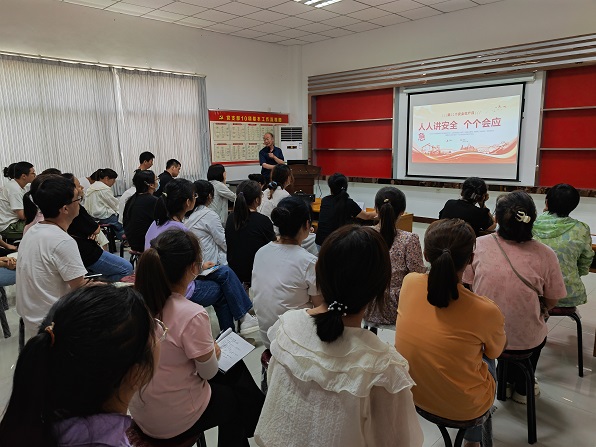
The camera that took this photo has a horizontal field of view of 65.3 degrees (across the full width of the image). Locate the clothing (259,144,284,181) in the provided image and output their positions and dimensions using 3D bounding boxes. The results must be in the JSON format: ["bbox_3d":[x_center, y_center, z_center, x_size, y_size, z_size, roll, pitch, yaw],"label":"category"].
[{"bbox_3d":[-0.472,-1.046,8.313,0.500,0.680,0.320,2,10,18],"label":"clothing"}]

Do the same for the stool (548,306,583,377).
[{"bbox_3d":[1.587,0.707,2.936,0.370,0.450,0.370,9,13,44],"label":"stool"}]

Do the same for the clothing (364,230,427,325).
[{"bbox_3d":[0.553,0.277,2.672,0.430,0.530,0.300,6,12,36],"label":"clothing"}]

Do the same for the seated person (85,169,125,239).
[{"bbox_3d":[-2.487,-0.117,6.018,0.440,1.150,0.620,9,13,44],"label":"seated person"}]

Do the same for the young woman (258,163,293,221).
[{"bbox_3d":[-0.118,-0.004,5.004,0.680,1.260,0.460,-10,13,-44],"label":"young woman"}]

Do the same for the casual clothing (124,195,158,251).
[{"bbox_3d":[-1.547,-0.012,4.588,0.360,0.580,0.440,-10,13,-44],"label":"casual clothing"}]

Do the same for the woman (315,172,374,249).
[{"bbox_3d":[0.508,0.127,4.238,0.460,1.190,0.680,6,12,34],"label":"woman"}]

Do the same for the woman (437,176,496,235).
[{"bbox_3d":[1.323,0.258,3.395,0.480,1.190,0.680,7,12,39],"label":"woman"}]

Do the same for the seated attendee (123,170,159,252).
[{"bbox_3d":[-1.462,0.077,4.689,0.680,1.230,0.460,-10,13,-44],"label":"seated attendee"}]

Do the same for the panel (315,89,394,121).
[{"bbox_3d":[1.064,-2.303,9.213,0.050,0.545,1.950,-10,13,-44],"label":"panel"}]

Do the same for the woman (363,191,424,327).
[{"bbox_3d":[0.646,0.362,2.822,0.460,1.190,0.680,6,12,36],"label":"woman"}]

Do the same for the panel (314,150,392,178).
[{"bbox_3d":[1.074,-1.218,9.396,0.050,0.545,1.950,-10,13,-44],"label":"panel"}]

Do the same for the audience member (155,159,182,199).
[{"bbox_3d":[-1.539,-0.183,6.029,0.700,1.300,0.500,-9,13,-41],"label":"audience member"}]

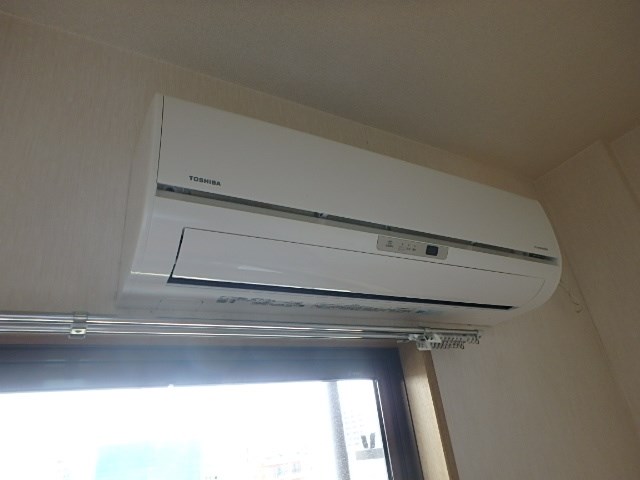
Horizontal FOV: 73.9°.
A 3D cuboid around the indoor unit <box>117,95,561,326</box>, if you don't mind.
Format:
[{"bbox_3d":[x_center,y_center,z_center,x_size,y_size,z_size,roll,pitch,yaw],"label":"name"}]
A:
[{"bbox_3d":[0.095,-0.016,0.766,0.790,0.261,0.216,9,-30,-29],"label":"indoor unit"}]

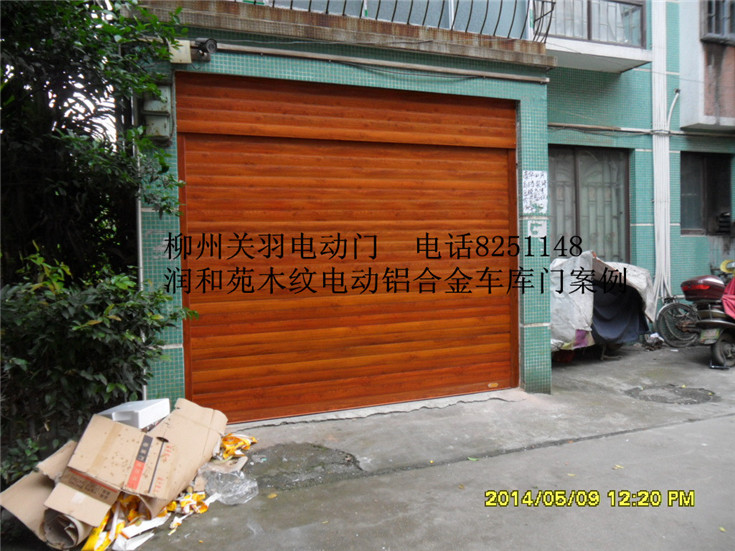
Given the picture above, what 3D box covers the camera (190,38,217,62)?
[{"bbox_3d":[-1.082,-1.484,3.780,0.168,0.132,0.100,15,9,31],"label":"camera"}]

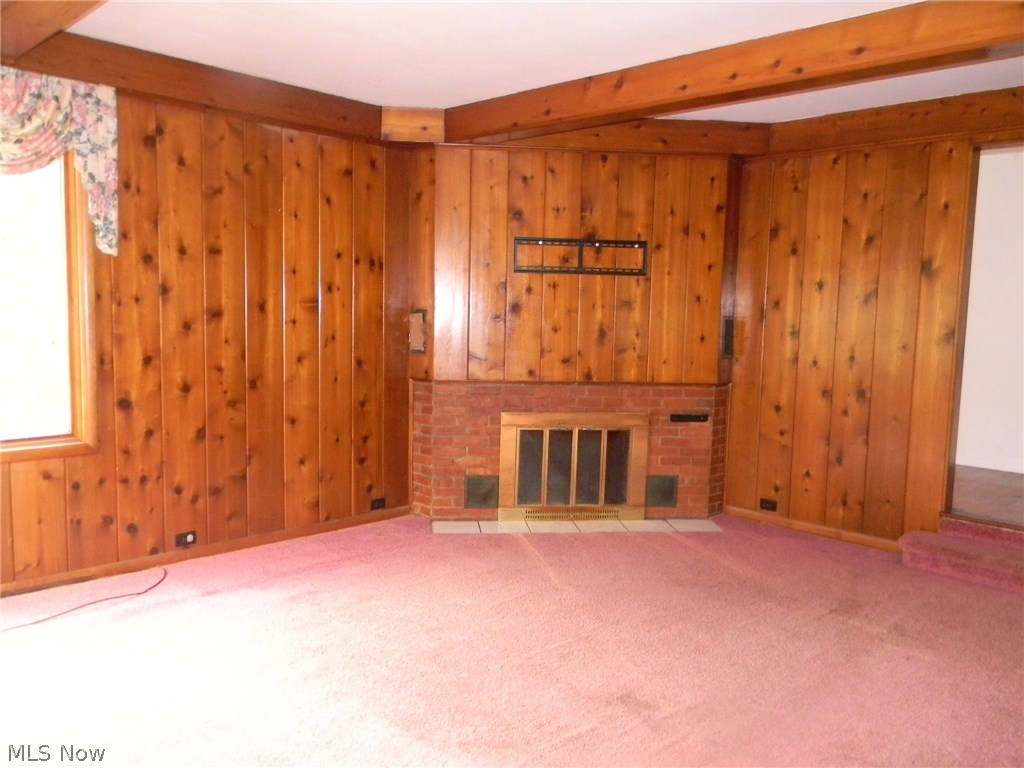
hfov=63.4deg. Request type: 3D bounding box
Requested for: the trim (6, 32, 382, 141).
[{"bbox_3d":[-1.486,-1.525,4.304,0.050,0.193,1.985,7,8,42],"label":"trim"}]

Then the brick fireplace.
[{"bbox_3d":[0.412,0.434,5.539,2.110,0.898,0.220,1,6,-5],"label":"brick fireplace"}]

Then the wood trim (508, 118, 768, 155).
[{"bbox_3d":[0.766,-1.565,5.191,1.706,0.186,0.060,1,6,-5],"label":"wood trim"}]

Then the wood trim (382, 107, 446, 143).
[{"bbox_3d":[-0.605,-1.579,5.062,0.386,0.196,0.060,1,6,-5],"label":"wood trim"}]

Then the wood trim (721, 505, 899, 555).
[{"bbox_3d":[1.893,0.917,5.283,0.033,0.060,1.165,-4,8,-44],"label":"wood trim"}]

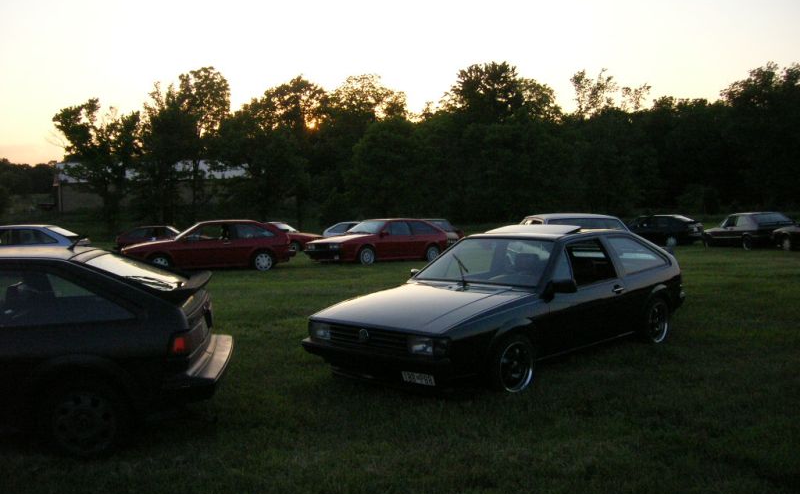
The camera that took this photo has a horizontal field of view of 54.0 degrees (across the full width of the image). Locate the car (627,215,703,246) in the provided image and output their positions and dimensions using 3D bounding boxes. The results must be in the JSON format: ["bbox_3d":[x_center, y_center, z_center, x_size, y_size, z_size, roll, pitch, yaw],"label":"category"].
[{"bbox_3d":[10.250,-0.666,32.500,4.050,1.290,1.630,1,4,45],"label":"car"}]

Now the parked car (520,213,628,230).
[{"bbox_3d":[2.980,0.052,15.200,1.670,1.380,4.150,-2,3,-16],"label":"parked car"}]

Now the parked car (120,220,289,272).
[{"bbox_3d":[-4.650,-0.025,19.350,4.100,1.270,1.630,-2,3,-11],"label":"parked car"}]

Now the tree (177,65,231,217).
[{"bbox_3d":[-23.006,-12.352,92.000,6.600,17.800,6.600,-1,3,0],"label":"tree"}]

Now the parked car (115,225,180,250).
[{"bbox_3d":[-9.300,-0.161,31.500,4.150,1.290,1.640,-1,3,-3],"label":"parked car"}]

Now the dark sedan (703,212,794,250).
[{"bbox_3d":[12.800,-0.631,29.300,1.630,1.310,4.000,-2,3,-11],"label":"dark sedan"}]

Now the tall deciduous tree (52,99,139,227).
[{"bbox_3d":[-31.775,-8.713,82.000,8.000,13.400,8.800,-1,3,0],"label":"tall deciduous tree"}]

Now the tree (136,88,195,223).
[{"bbox_3d":[-25.852,-10.352,87.000,6.800,15.600,6.800,-1,3,0],"label":"tree"}]

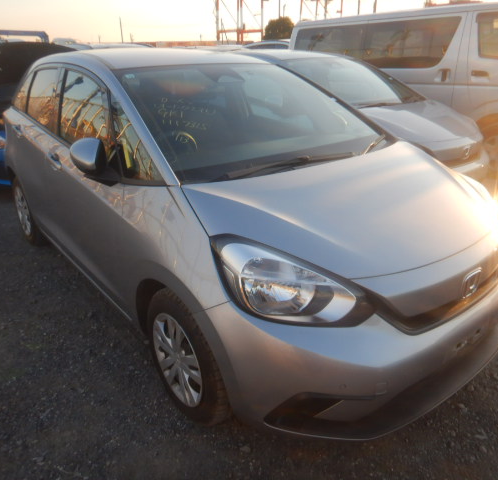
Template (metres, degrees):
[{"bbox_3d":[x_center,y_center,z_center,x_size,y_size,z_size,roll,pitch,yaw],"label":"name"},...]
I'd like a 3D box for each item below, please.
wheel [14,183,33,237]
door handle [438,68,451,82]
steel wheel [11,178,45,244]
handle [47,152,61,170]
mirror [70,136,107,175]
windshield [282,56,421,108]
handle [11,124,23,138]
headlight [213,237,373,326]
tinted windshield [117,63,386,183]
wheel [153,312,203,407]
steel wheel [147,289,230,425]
[{"bbox_3d":[-1.852,-0.252,3.758,0.120,0.410,0.410,-18,28,-35],"label":"wheel"},{"bbox_3d":[2.435,-2.059,5.555,0.170,0.160,0.060,17,28,36],"label":"door handle"},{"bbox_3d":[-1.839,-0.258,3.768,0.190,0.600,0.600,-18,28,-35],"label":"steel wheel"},{"bbox_3d":[-1.140,-0.466,2.596,0.055,0.060,0.210,-18,28,-35],"label":"handle"},{"bbox_3d":[-0.694,-0.369,1.934,0.190,0.150,0.130,-18,28,-35],"label":"mirror"},{"bbox_3d":[1.049,-1.607,4.484,1.400,0.100,1.103,-19,53,-38],"label":"windshield"},{"bbox_3d":[-1.642,-0.767,3.145,0.055,0.060,0.210,-18,28,-35],"label":"handle"},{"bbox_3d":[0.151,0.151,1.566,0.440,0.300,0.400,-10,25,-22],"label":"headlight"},{"bbox_3d":[0.030,-0.697,2.336,1.400,0.100,1.038,-18,53,-35],"label":"tinted windshield"},{"bbox_3d":[-0.264,0.499,1.938,0.120,0.410,0.410,-18,28,-35],"label":"wheel"},{"bbox_3d":[-0.254,0.494,1.944,0.190,0.600,0.600,-18,28,-35],"label":"steel wheel"}]

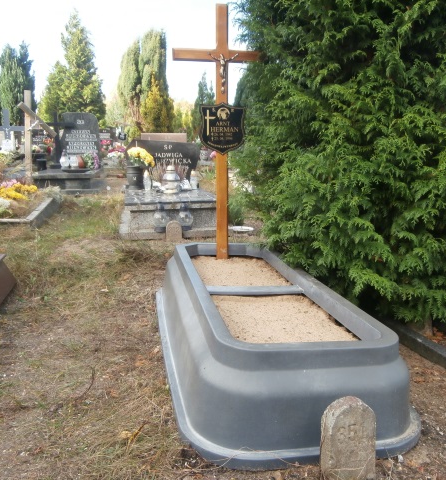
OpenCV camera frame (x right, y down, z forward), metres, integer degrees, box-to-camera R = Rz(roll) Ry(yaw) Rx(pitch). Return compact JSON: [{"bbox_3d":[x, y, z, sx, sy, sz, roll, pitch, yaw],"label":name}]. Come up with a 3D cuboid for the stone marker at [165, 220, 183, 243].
[{"bbox_3d":[-0.579,-0.102,5.300,0.190,0.260,0.090,-2,13,-11],"label":"stone marker"}]

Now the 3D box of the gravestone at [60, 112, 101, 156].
[{"bbox_3d":[-3.244,-2.322,10.100,0.880,1.150,0.140,-2,13,-11],"label":"gravestone"}]

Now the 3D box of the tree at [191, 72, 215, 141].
[{"bbox_3d":[-0.751,-4.888,18.000,1.000,3.700,1.000,-2,13,-11],"label":"tree"}]

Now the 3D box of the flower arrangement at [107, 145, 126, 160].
[{"bbox_3d":[-2.880,-2.380,12.000,0.480,0.420,0.420,-2,13,-11],"label":"flower arrangement"}]

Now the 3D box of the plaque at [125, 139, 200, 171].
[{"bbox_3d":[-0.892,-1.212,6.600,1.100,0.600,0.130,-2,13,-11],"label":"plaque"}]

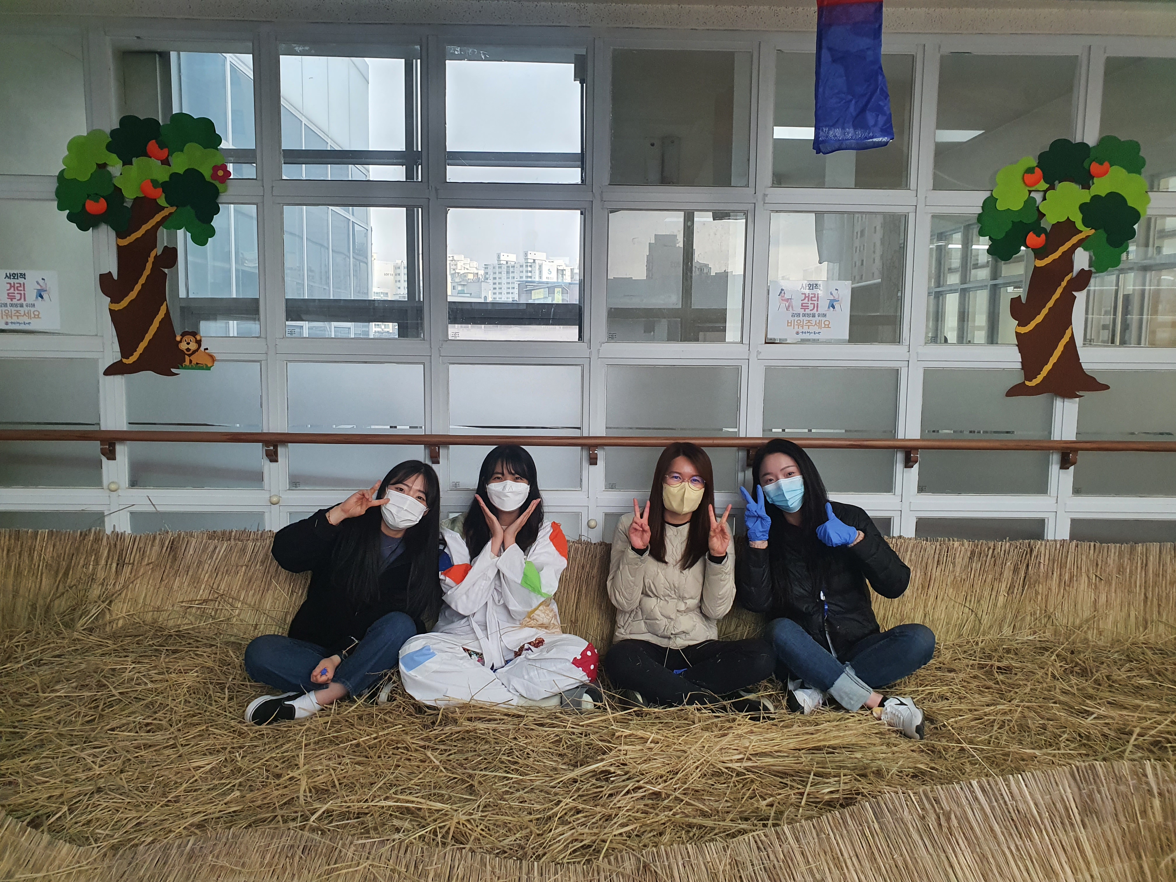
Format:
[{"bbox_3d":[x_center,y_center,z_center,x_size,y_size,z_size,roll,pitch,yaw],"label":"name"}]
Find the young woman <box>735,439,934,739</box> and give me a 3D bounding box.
[{"bbox_3d":[0.747,0.402,2.704,0.605,0.819,0.600,1,6,5],"label":"young woman"}]

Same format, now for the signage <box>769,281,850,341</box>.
[{"bbox_3d":[0.817,-0.481,3.253,0.301,0.213,0.005,1,6,-1],"label":"signage"}]

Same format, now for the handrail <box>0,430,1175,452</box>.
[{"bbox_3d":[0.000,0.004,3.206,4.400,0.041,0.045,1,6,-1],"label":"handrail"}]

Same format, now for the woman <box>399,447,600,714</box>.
[{"bbox_3d":[-0.271,0.400,2.757,0.616,0.769,0.580,1,6,-1],"label":"woman"}]

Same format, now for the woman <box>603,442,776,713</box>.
[{"bbox_3d":[0.314,0.396,2.767,0.536,0.788,0.580,1,6,-1],"label":"woman"}]

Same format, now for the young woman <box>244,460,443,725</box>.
[{"bbox_3d":[-0.740,0.419,2.731,0.601,0.725,0.580,0,6,-7],"label":"young woman"}]

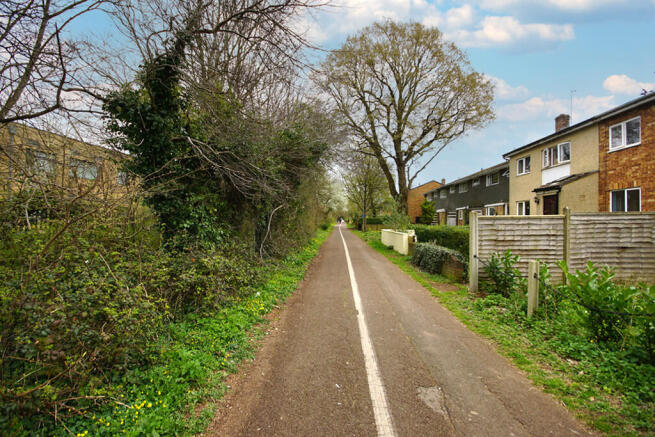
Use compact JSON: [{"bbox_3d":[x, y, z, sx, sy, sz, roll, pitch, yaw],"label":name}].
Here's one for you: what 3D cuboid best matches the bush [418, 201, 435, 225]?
[{"bbox_3d":[10.600,-0.100,29.200,1.750,3.400,1.750,0,0,0],"label":"bush"}]

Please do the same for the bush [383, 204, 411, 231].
[{"bbox_3d":[4.200,0.420,16.700,1.750,2.300,1.700,0,0,0],"label":"bush"}]

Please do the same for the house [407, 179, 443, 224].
[{"bbox_3d":[16.600,-1.900,45.500,8.600,7.000,8.500,0,0,6],"label":"house"}]

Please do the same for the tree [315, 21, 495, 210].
[{"bbox_3d":[6.900,-8.300,26.000,16.300,19.800,15.800,0,0,0],"label":"tree"}]

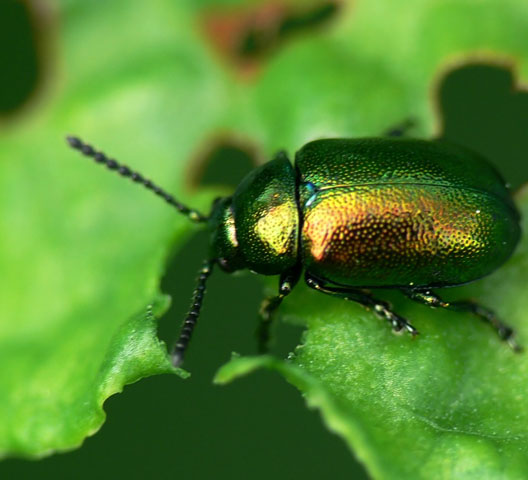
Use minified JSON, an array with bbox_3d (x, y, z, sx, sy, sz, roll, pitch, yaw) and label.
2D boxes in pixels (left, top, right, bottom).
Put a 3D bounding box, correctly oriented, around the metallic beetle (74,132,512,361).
[{"bbox_3d":[0.001,0.000,0.118,0.008,0.002,0.005,-2,59,0],"label":"metallic beetle"}]

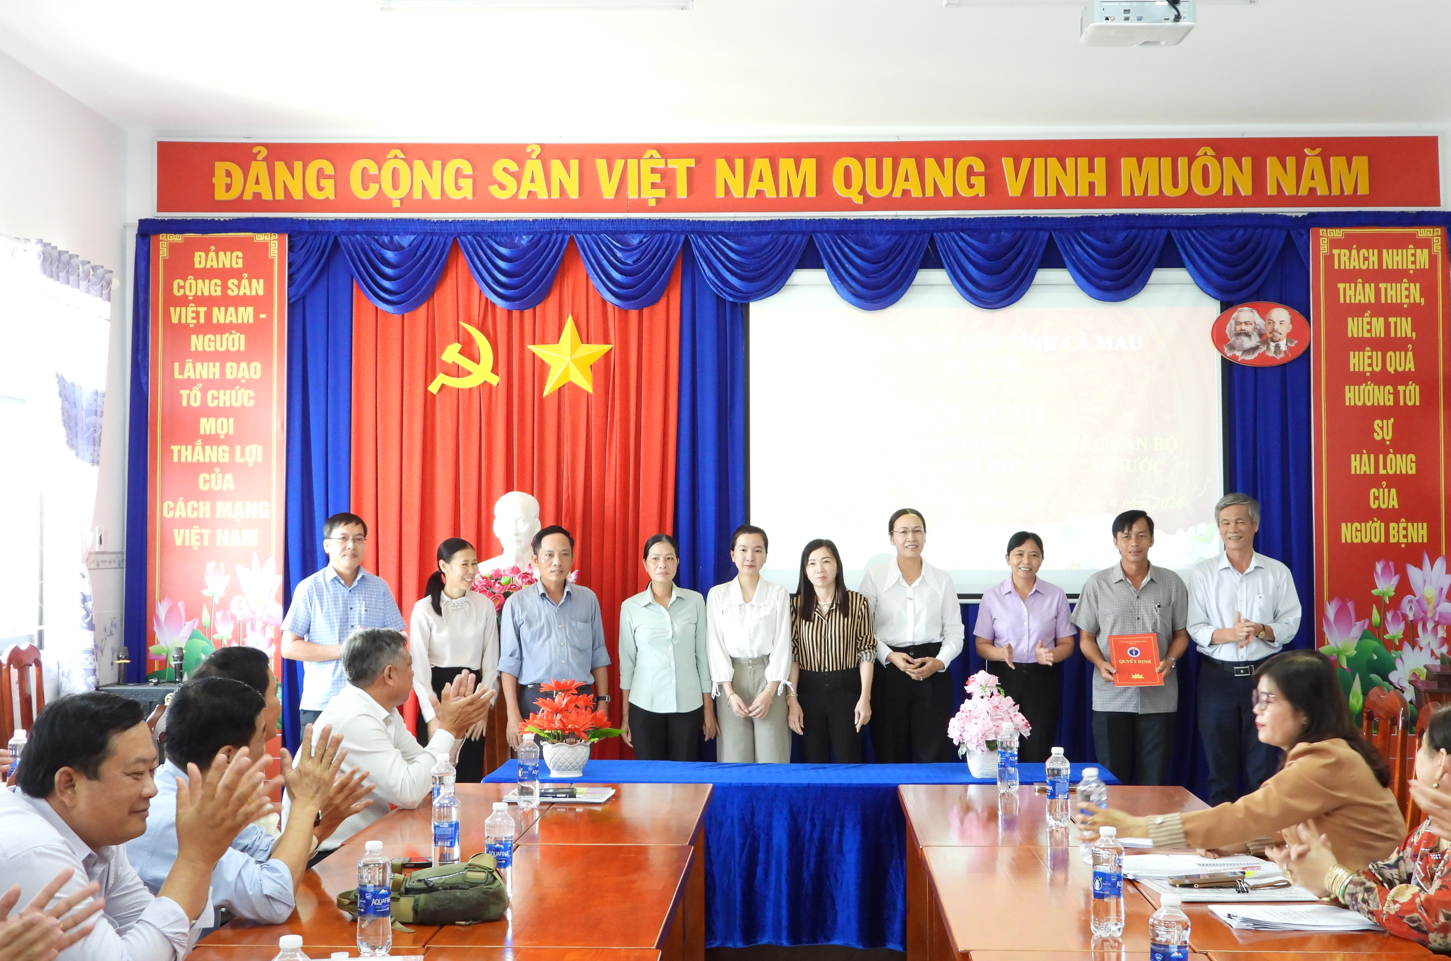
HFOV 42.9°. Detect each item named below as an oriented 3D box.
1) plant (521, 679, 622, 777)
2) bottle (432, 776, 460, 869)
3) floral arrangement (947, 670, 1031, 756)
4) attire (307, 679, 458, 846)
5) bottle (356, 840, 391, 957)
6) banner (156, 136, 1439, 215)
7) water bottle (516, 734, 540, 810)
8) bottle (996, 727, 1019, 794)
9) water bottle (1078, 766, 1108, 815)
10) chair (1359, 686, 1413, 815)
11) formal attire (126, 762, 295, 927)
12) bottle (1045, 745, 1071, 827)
[{"bbox_3d":[-0.519,0.833,6.215,0.335,0.335,0.310,0,-2,3],"label":"plant"},{"bbox_3d":[-0.663,0.820,4.370,0.065,0.217,0.065,0,-2,3],"label":"bottle"},{"bbox_3d":[0.888,0.802,6.215,0.280,0.325,0.270,0,-2,3],"label":"floral arrangement"},{"bbox_3d":[-1.055,0.918,5.589,0.480,0.607,0.480,0,-2,-12],"label":"attire"},{"bbox_3d":[-0.664,0.786,3.483,0.065,0.211,0.065,0,-2,1],"label":"bottle"},{"bbox_3d":[0.347,-1.574,9.502,6.600,0.380,0.050,0,-2,1],"label":"banner"},{"bbox_3d":[-0.560,0.828,5.243,0.065,0.211,0.065,0,-2,1],"label":"water bottle"},{"bbox_3d":[0.889,0.871,5.810,0.065,0.217,0.065,0,-2,3],"label":"bottle"},{"bbox_3d":[0.851,0.774,4.267,0.065,0.211,0.065,-3,-2,1],"label":"water bottle"},{"bbox_3d":[1.674,1.154,5.400,0.500,1.094,0.420,0,-2,3],"label":"chair"},{"bbox_3d":[-1.135,0.890,4.010,0.440,0.552,0.480,1,-2,-19],"label":"formal attire"},{"bbox_3d":[0.922,0.846,5.122,0.065,0.217,0.065,0,-2,3],"label":"bottle"}]

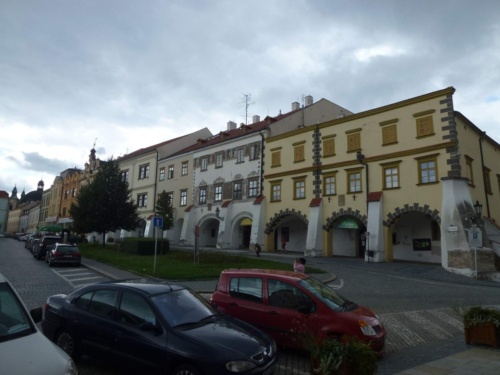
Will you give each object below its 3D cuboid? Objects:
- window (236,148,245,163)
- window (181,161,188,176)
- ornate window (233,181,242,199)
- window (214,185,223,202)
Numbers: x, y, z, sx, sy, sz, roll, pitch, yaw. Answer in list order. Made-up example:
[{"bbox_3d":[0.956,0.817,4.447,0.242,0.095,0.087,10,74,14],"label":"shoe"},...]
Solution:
[{"bbox_3d":[-1.107,-3.732,40.813,1.240,1.680,0.250,-9,-15,41],"label":"window"},{"bbox_3d":[-8.497,-2.444,45.069,1.182,1.827,0.200,-9,-15,41],"label":"window"},{"bbox_3d":[-1.429,0.267,40.283,1.520,2.130,0.250,-9,-15,41],"label":"ornate window"},{"bbox_3d":[-3.841,0.697,42.410,1.400,2.220,0.250,-9,-15,41],"label":"window"}]

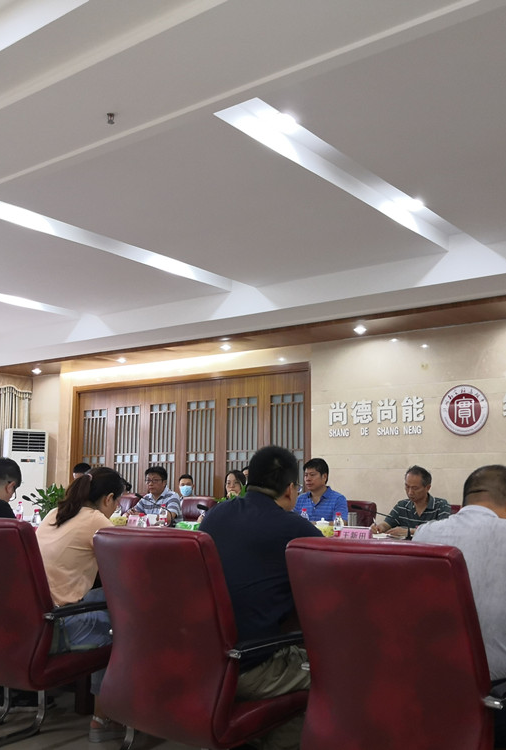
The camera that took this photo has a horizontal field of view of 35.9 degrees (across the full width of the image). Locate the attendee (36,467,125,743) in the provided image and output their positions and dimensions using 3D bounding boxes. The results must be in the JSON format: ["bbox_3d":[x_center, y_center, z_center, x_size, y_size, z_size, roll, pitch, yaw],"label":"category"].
[{"bbox_3d":[-0.683,0.976,3.302,0.500,1.160,0.750,-6,-10,37],"label":"attendee"}]

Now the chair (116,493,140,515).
[{"bbox_3d":[-1.355,1.722,7.898,0.600,0.960,0.680,-6,-10,37],"label":"chair"}]

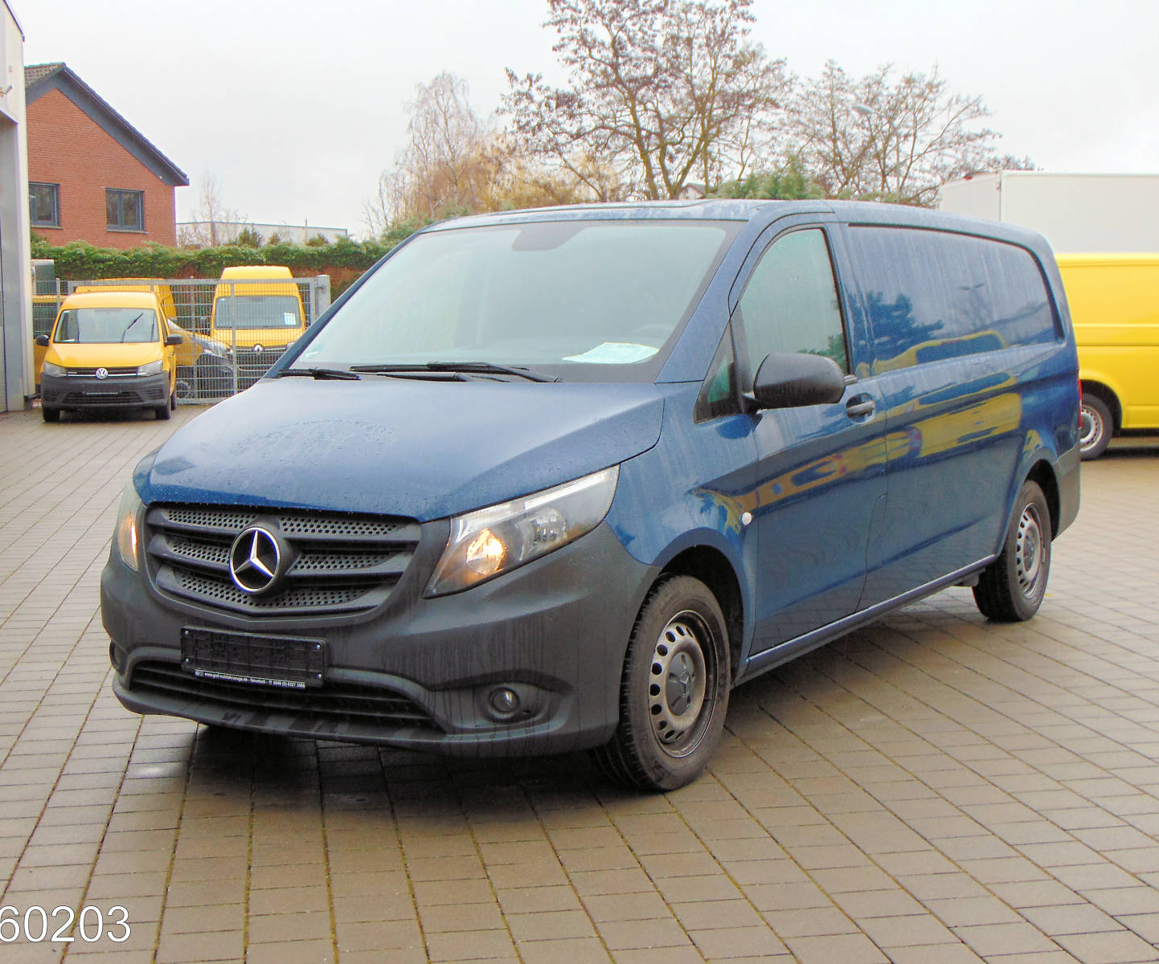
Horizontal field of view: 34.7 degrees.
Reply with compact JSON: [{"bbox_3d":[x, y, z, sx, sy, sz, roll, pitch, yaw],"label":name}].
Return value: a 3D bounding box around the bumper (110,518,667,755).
[{"bbox_3d":[-0.767,0.395,5.438,1.900,0.650,0.630,2,6,31],"label":"bumper"}]

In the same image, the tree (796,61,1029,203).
[{"bbox_3d":[9.406,-7.567,52.374,6.720,8.500,6.050,0,5,10],"label":"tree"}]

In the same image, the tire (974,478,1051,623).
[{"bbox_3d":[1.994,0.307,8.474,0.205,0.655,0.660,2,6,31],"label":"tire"}]

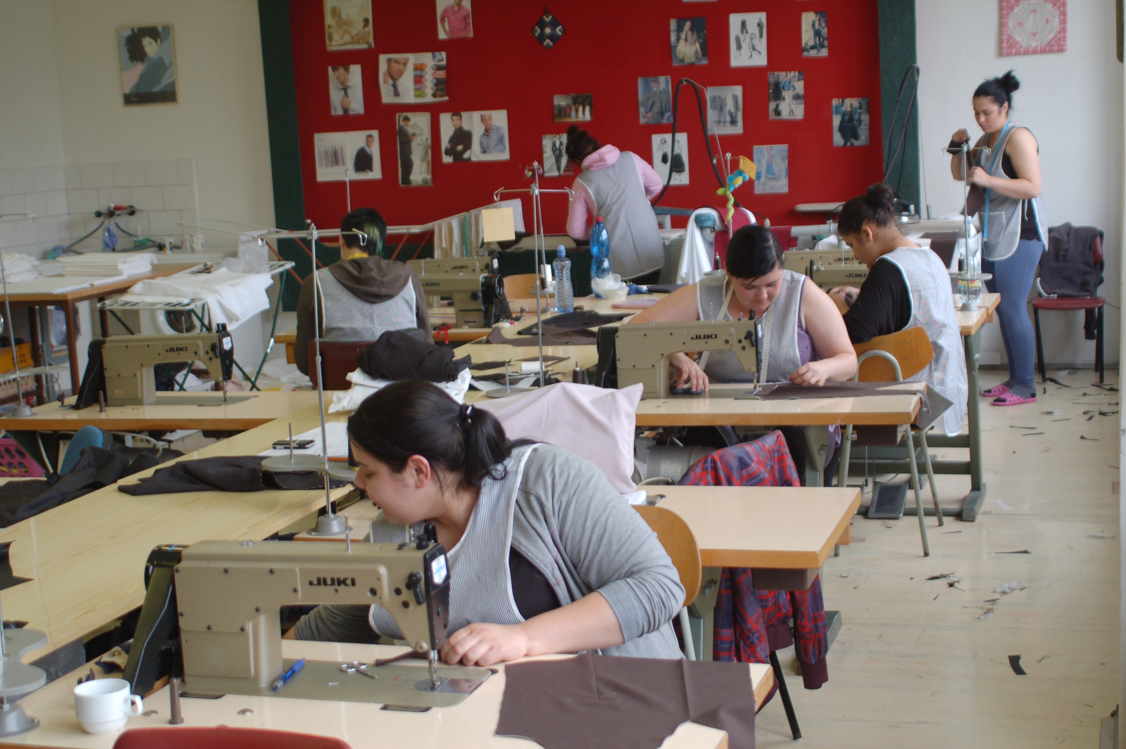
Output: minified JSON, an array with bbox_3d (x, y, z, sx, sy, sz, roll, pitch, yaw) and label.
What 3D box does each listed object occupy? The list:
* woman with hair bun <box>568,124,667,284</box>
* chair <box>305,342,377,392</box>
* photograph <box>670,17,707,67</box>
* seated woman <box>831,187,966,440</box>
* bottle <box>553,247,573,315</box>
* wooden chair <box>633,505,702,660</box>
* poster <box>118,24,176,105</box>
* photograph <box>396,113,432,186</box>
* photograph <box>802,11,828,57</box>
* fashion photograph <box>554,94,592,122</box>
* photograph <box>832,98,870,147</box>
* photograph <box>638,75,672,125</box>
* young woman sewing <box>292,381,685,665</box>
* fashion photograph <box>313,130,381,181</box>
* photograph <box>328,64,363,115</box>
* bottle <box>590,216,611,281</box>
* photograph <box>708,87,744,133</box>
[{"bbox_3d":[0.313,-0.603,10.002,0.530,1.520,0.500,-1,9,9],"label":"woman with hair bun"},{"bbox_3d":[-0.684,0.242,7.351,0.453,0.815,0.523,-1,9,17],"label":"chair"},{"bbox_3d":[0.740,-1.945,10.959,0.211,0.265,0.010,-1,8,17],"label":"photograph"},{"bbox_3d":[1.207,-0.049,7.004,0.483,1.288,0.664,-9,10,-35],"label":"seated woman"},{"bbox_3d":[0.001,-0.424,8.272,0.086,0.289,0.086,-3,8,0],"label":"bottle"},{"bbox_3d":[0.041,0.724,3.641,0.420,0.860,0.490,0,9,17],"label":"wooden chair"},{"bbox_3d":[-2.557,-1.897,11.527,0.382,0.482,0.020,0,9,17],"label":"poster"},{"bbox_3d":[-0.893,-1.357,11.321,0.215,0.434,0.010,0,9,16],"label":"photograph"},{"bbox_3d":[1.420,-1.913,10.553,0.140,0.248,0.010,0,9,16],"label":"photograph"},{"bbox_3d":[0.062,-1.598,11.257,0.237,0.161,0.010,-1,9,17],"label":"fashion photograph"},{"bbox_3d":[1.656,-1.446,10.762,0.205,0.268,0.010,0,8,17],"label":"photograph"},{"bbox_3d":[0.548,-1.621,11.101,0.199,0.275,0.010,-1,9,17],"label":"photograph"},{"bbox_3d":[-0.096,0.581,3.307,0.660,1.180,0.660,5,11,44],"label":"young woman sewing"},{"bbox_3d":[-1.345,-1.365,11.731,0.439,0.300,0.010,-1,9,17],"label":"fashion photograph"},{"bbox_3d":[-1.340,-1.761,11.611,0.214,0.298,0.010,-1,8,17],"label":"photograph"},{"bbox_3d":[0.159,-0.502,8.055,0.086,0.347,0.086,-1,8,17],"label":"bottle"},{"bbox_3d":[0.932,-1.517,10.762,0.205,0.268,0.010,0,9,16],"label":"photograph"}]

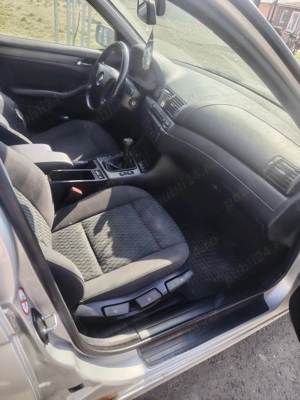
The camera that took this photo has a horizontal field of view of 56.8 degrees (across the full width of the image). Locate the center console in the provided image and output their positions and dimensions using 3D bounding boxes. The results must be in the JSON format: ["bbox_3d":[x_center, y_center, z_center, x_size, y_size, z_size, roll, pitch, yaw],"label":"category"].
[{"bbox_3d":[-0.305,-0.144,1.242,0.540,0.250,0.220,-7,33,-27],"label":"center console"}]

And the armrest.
[{"bbox_3d":[-0.471,-0.159,1.133,0.290,0.080,0.145,-7,33,-27],"label":"armrest"}]

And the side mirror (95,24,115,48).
[{"bbox_3d":[-0.283,-1.052,1.793,0.100,0.135,0.180,-12,36,-34],"label":"side mirror"}]

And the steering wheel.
[{"bbox_3d":[-0.224,-0.653,1.470,0.090,0.380,0.380,19,20,-38],"label":"steering wheel"}]

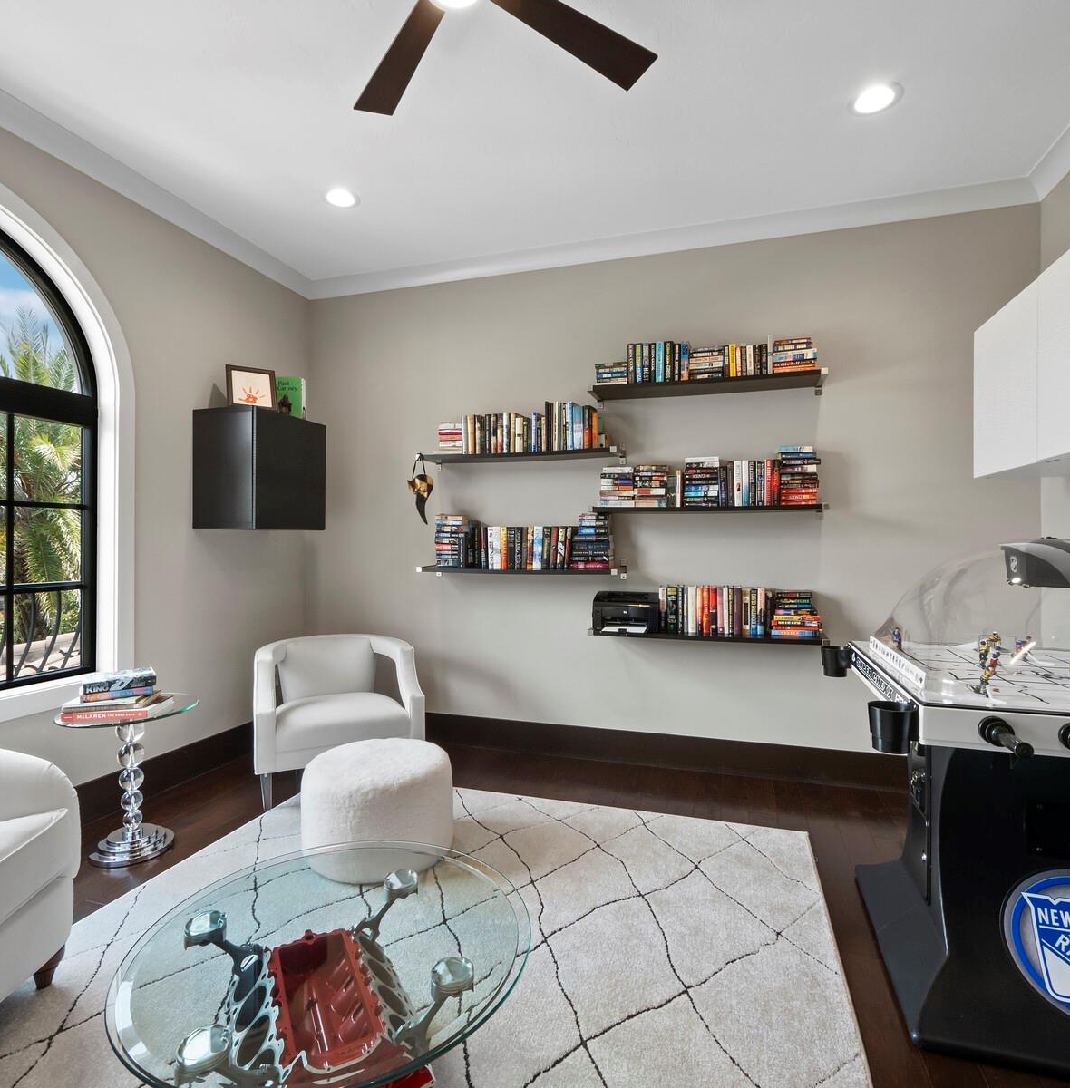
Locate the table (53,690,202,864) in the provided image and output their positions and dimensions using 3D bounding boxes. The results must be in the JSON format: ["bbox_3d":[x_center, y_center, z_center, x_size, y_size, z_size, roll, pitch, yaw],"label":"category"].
[{"bbox_3d":[-1.729,1.010,2.521,0.510,0.600,0.510,0,0,17],"label":"table"}]

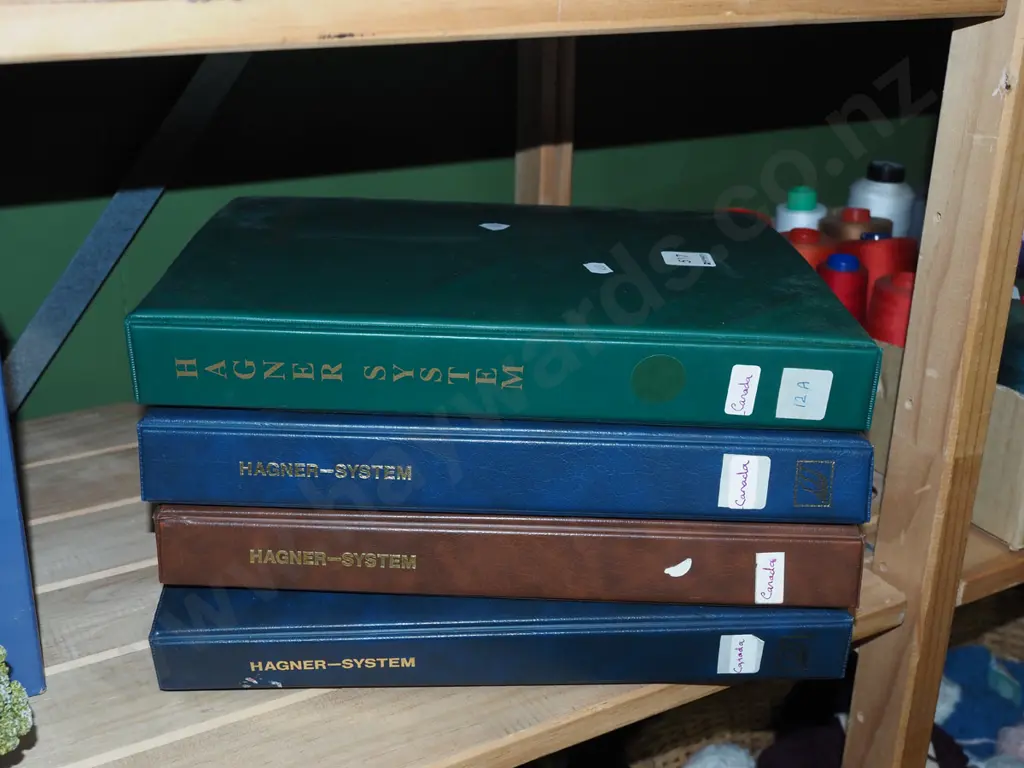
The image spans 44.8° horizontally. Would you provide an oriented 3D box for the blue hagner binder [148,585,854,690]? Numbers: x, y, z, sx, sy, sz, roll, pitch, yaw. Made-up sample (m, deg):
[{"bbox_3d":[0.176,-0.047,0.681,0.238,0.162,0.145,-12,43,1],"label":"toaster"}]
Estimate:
[{"bbox_3d":[-0.009,0.070,0.662,0.308,0.037,0.245,0,23,-4],"label":"blue hagner binder"}]

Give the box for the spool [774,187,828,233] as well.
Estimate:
[{"bbox_3d":[0.218,-0.098,0.964,0.040,0.107,0.040,1,23,-1],"label":"spool"}]

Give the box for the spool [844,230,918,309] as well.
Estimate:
[{"bbox_3d":[0.227,-0.046,0.793,0.057,0.106,0.057,0,25,0],"label":"spool"}]

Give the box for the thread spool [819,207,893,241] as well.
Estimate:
[{"bbox_3d":[0.225,-0.066,0.833,0.054,0.107,0.054,0,25,0],"label":"thread spool"}]

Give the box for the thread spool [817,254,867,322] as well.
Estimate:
[{"bbox_3d":[0.194,-0.026,0.749,0.045,0.108,0.045,0,25,0],"label":"thread spool"}]

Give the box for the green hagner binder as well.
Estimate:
[{"bbox_3d":[-0.003,-0.052,0.626,0.308,0.042,0.245,2,23,0],"label":"green hagner binder"}]

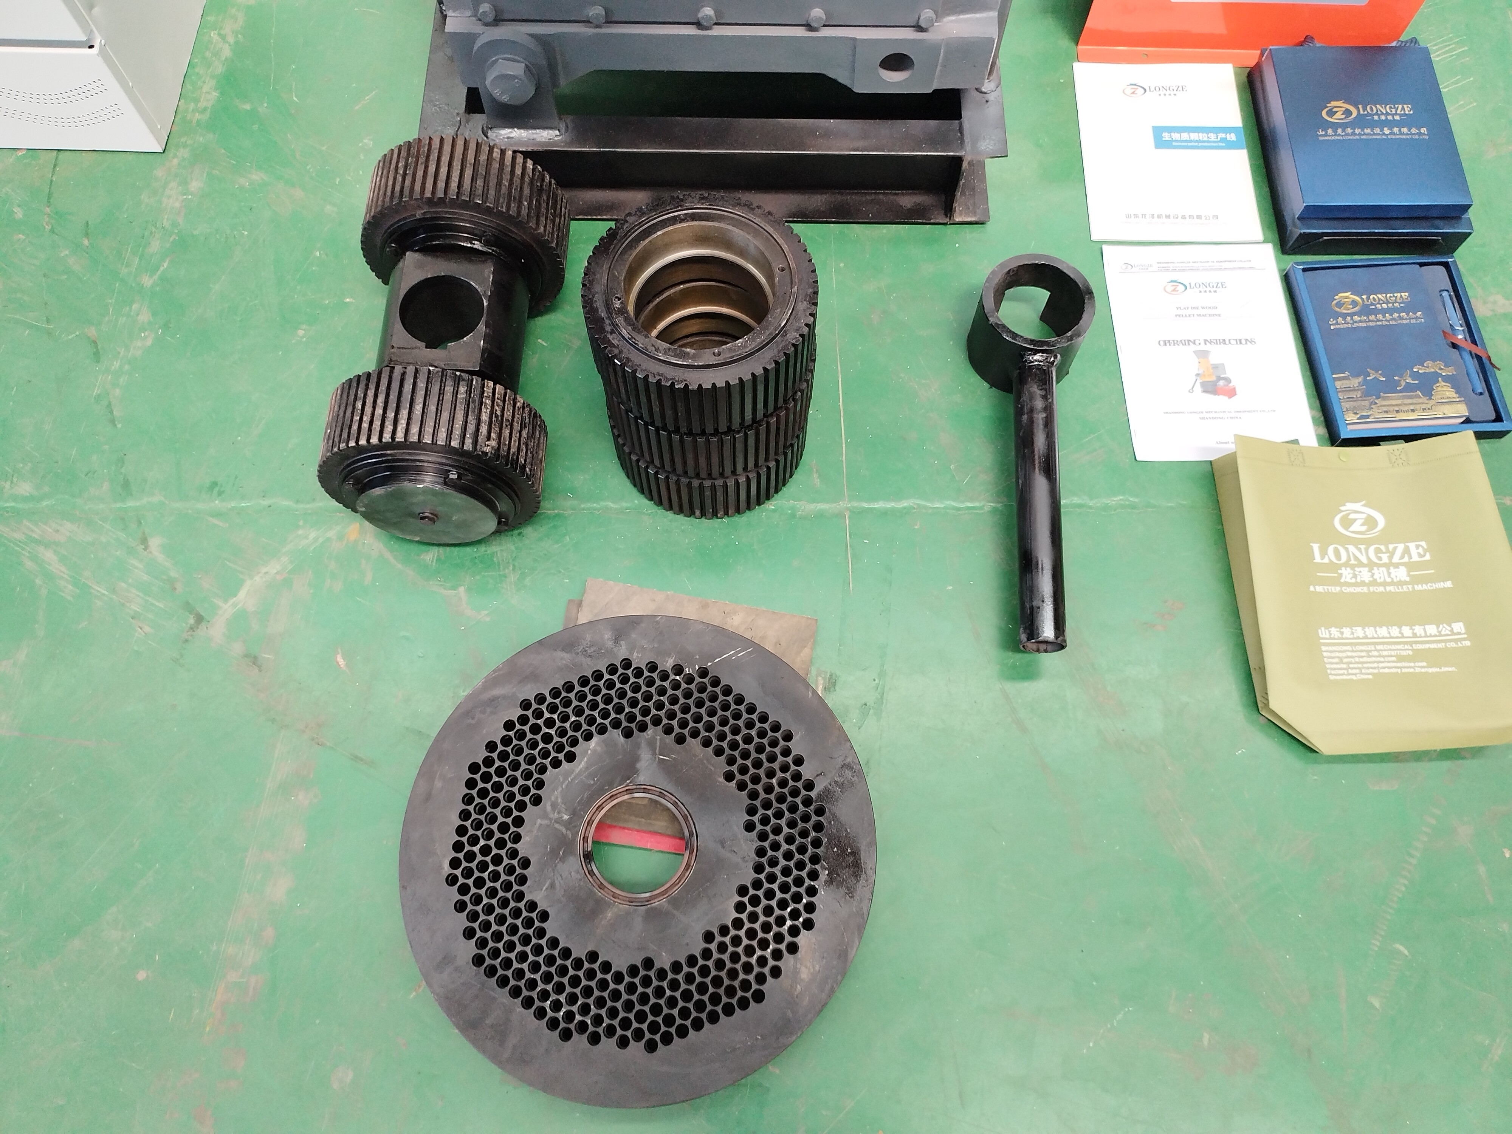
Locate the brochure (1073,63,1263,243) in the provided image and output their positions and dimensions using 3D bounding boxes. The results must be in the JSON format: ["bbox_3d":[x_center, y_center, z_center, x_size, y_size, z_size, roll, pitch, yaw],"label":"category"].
[{"bbox_3d":[0.526,-0.537,1.462,0.210,0.005,0.297,1,67,2],"label":"brochure"}]

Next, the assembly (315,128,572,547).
[{"bbox_3d":[-0.329,-0.245,1.237,0.220,0.220,0.421,0,67,1],"label":"assembly"}]

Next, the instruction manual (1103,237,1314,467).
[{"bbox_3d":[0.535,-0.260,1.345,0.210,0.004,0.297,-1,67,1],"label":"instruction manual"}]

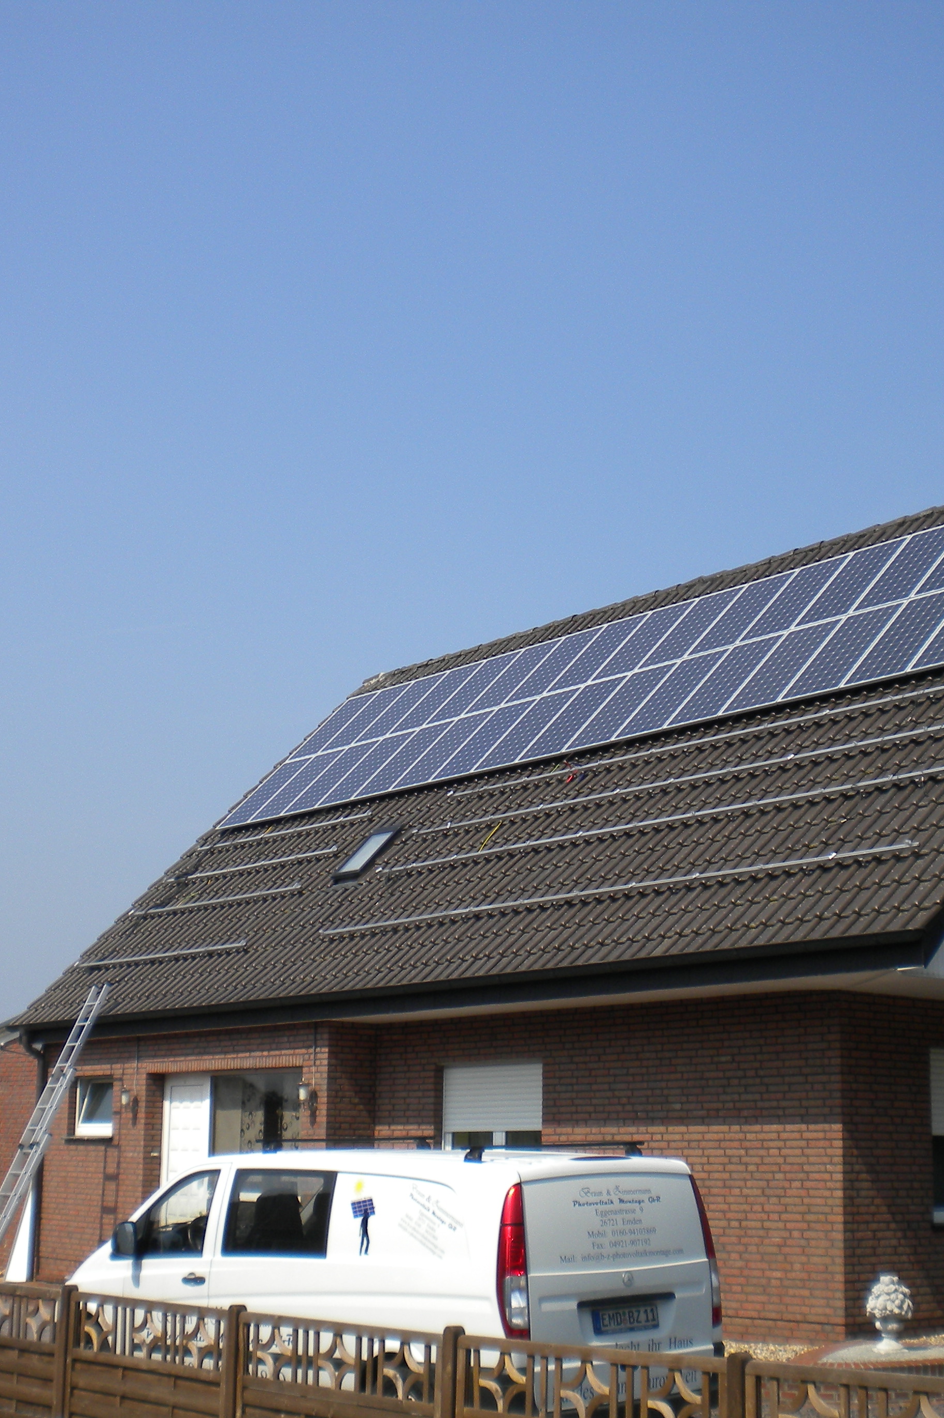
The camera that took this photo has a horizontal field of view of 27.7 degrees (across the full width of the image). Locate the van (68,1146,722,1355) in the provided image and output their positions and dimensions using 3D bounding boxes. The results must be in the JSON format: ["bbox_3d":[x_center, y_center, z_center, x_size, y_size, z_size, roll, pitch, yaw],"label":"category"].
[{"bbox_3d":[-0.817,3.897,12.472,1.930,1.940,4.990,12,-18,-41],"label":"van"}]

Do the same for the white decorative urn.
[{"bbox_3d":[3.121,4.524,14.382,0.360,0.570,0.360,0,-13,0],"label":"white decorative urn"}]

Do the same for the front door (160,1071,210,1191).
[{"bbox_3d":[-3.269,5.297,22.019,0.090,2.120,1.021,11,-16,-38],"label":"front door"}]

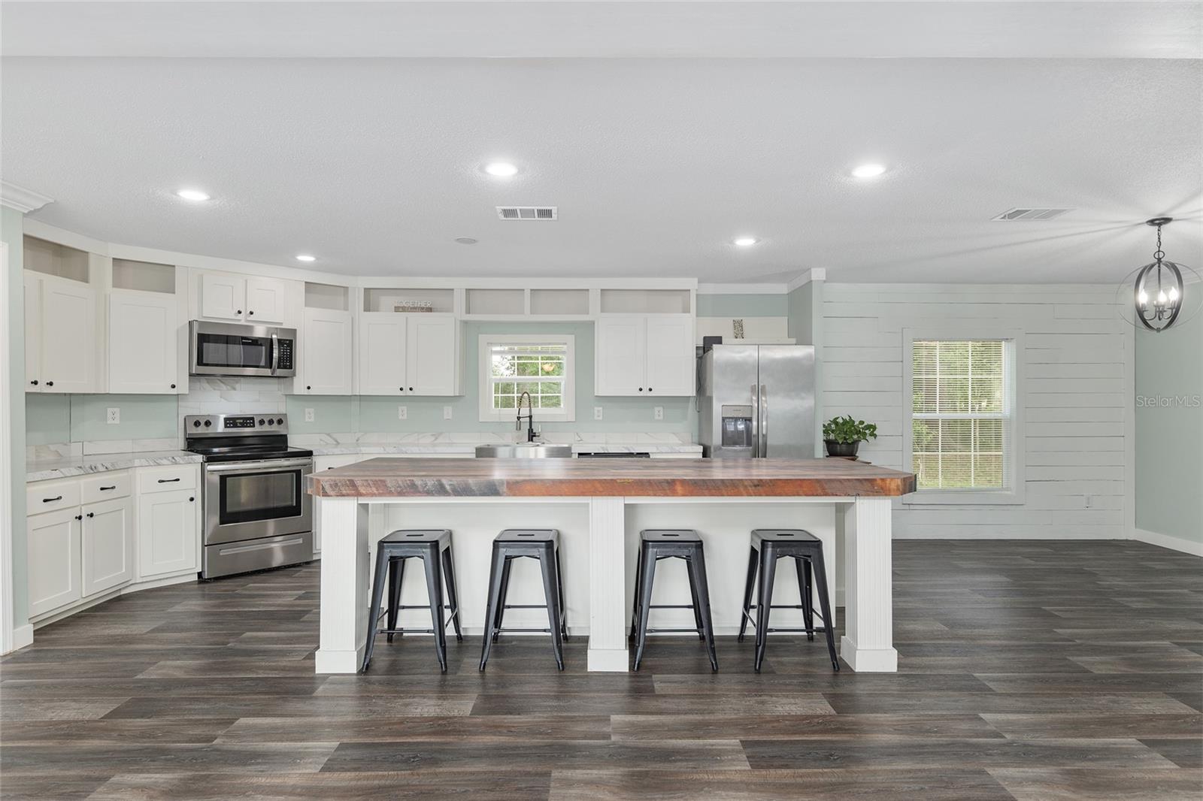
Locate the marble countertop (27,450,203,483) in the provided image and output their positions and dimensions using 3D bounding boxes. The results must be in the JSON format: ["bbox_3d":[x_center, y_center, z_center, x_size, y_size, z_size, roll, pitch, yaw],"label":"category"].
[{"bbox_3d":[-3.445,0.426,4.348,0.900,0.050,1.650,0,0,0],"label":"marble countertop"}]

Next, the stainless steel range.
[{"bbox_3d":[-2.842,0.733,5.131,0.760,1.200,0.700,0,0,-45],"label":"stainless steel range"}]

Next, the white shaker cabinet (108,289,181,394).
[{"bbox_3d":[-3.435,-0.420,4.750,0.445,0.755,0.310,0,0,-45],"label":"white shaker cabinet"}]

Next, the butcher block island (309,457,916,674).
[{"bbox_3d":[0.065,0.858,3.673,3.130,0.945,1.160,0,0,0],"label":"butcher block island"}]

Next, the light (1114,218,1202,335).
[{"bbox_3d":[3.458,-0.770,3.935,0.430,0.700,0.430,0,0,0],"label":"light"}]

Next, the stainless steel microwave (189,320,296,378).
[{"bbox_3d":[-2.980,-0.405,5.245,0.757,0.410,0.400,0,0,-45],"label":"stainless steel microwave"}]

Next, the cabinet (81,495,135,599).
[{"bbox_3d":[-3.590,0.946,4.263,0.580,0.610,0.460,0,0,0],"label":"cabinet"}]

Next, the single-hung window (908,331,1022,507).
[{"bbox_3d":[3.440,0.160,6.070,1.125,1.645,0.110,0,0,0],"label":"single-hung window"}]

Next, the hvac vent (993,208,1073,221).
[{"bbox_3d":[2.590,-1.110,3.820,0.355,0.020,0.270,0,0,0],"label":"hvac vent"}]

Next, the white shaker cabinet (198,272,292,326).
[{"bbox_3d":[-3.022,-0.830,5.347,0.730,0.385,0.330,0,0,-45],"label":"white shaker cabinet"}]

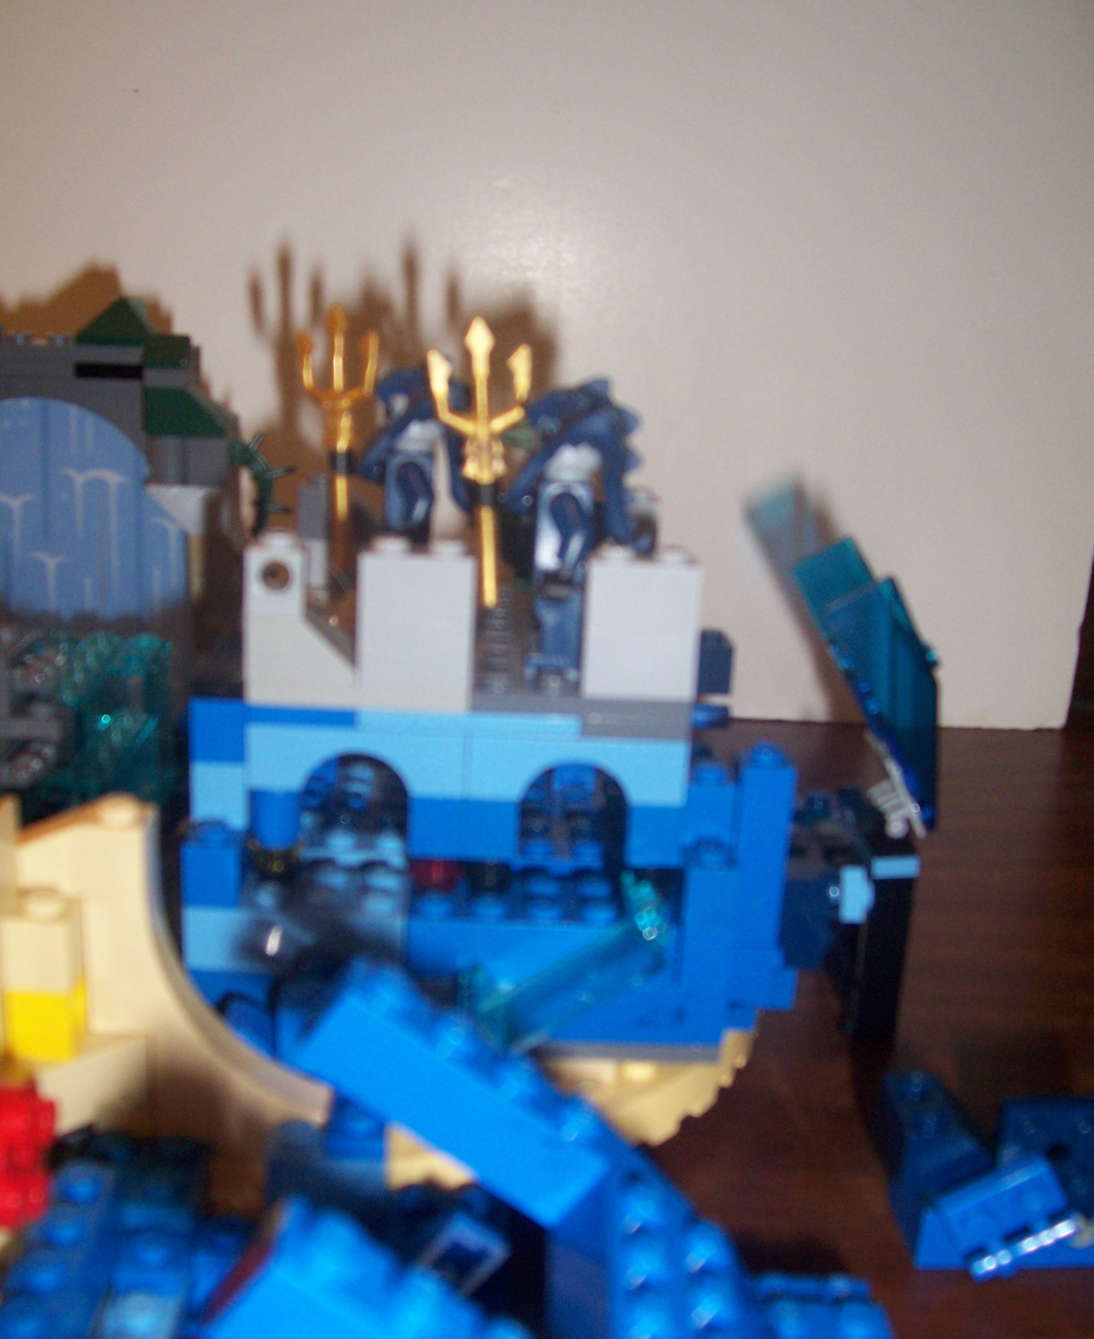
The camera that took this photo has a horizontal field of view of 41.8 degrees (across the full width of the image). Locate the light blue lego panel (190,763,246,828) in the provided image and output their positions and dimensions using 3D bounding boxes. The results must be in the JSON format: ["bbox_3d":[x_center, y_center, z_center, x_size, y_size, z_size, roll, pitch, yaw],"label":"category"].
[{"bbox_3d":[-0.048,0.017,0.212,0.008,0.010,0.008,2,14,-2],"label":"light blue lego panel"}]

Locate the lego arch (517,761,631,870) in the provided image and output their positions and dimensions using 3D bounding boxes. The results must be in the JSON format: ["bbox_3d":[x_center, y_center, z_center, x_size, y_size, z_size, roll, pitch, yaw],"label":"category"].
[{"bbox_3d":[0.004,0.020,0.213,0.016,0.016,0.008,2,14,-2],"label":"lego arch"}]

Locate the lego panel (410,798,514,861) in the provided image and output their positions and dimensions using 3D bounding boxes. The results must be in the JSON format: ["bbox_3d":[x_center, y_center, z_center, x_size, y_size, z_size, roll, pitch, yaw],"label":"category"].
[{"bbox_3d":[-0.012,0.022,0.213,0.016,0.010,0.008,2,15,-1],"label":"lego panel"}]

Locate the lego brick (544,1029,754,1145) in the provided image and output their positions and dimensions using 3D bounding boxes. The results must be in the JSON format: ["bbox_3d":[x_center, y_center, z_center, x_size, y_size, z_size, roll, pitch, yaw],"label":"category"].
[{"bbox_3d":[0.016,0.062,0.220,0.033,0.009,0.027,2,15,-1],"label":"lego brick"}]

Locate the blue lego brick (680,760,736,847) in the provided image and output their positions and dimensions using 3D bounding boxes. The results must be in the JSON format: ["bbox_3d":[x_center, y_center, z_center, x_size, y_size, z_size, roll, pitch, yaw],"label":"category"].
[{"bbox_3d":[0.024,0.021,0.223,0.008,0.011,0.008,2,14,-2],"label":"blue lego brick"}]

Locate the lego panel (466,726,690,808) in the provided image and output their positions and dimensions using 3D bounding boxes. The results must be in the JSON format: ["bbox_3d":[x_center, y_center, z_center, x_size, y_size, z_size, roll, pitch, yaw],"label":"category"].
[{"bbox_3d":[0.004,0.013,0.211,0.032,0.011,0.008,2,14,-2],"label":"lego panel"}]

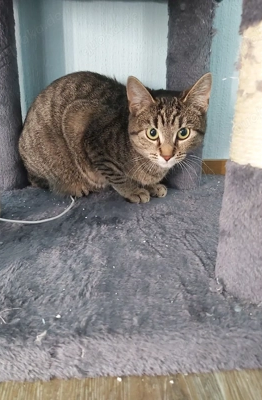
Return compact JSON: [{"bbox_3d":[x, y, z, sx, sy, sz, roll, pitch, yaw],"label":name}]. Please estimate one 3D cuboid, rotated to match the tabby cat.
[{"bbox_3d":[-0.034,-0.114,0.503,0.312,0.203,0.172,12,20,35],"label":"tabby cat"}]

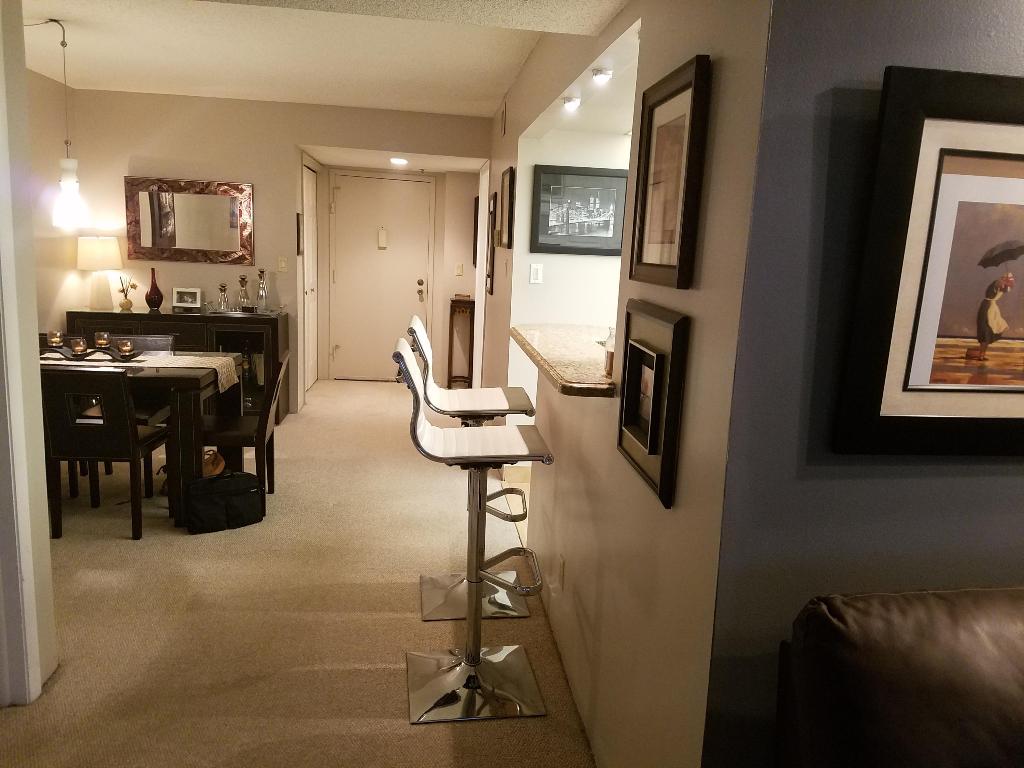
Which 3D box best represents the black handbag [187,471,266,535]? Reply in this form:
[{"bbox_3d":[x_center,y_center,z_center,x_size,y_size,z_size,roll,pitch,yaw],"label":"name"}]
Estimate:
[{"bbox_3d":[-1.436,0.580,3.828,0.345,0.260,0.150,-4,12,-31],"label":"black handbag"}]

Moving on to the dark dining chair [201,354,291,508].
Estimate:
[{"bbox_3d":[-1.470,0.249,4.077,0.549,0.809,0.429,1,10,-8],"label":"dark dining chair"}]

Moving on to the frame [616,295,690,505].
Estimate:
[{"bbox_3d":[0.310,0.026,1.790,0.030,0.410,0.410,2,11,-7],"label":"frame"}]

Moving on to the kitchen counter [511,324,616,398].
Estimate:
[{"bbox_3d":[0.342,-0.104,2.828,0.578,0.048,1.474,2,10,-7],"label":"kitchen counter"}]

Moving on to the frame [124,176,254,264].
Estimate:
[{"bbox_3d":[-2.483,-1.251,5.950,0.950,0.625,0.040,2,11,-7],"label":"frame"}]

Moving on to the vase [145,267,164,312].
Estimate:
[{"bbox_3d":[-2.688,-0.708,5.782,0.130,0.318,0.130,2,11,-7],"label":"vase"}]

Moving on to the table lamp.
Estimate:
[{"bbox_3d":[-3.073,-0.822,5.740,0.283,0.533,0.253,2,10,-7],"label":"table lamp"}]

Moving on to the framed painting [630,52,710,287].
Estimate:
[{"bbox_3d":[0.336,-0.446,1.696,0.028,0.449,0.380,2,11,-7],"label":"framed painting"}]

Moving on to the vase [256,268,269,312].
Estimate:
[{"bbox_3d":[-1.914,-0.717,5.922,0.087,0.332,0.087,2,10,-7],"label":"vase"}]

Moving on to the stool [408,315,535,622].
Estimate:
[{"bbox_3d":[-0.175,0.321,3.130,0.515,1.152,0.430,2,11,-7],"label":"stool"}]

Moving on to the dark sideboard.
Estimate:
[{"bbox_3d":[-2.521,-0.142,5.920,1.477,0.821,0.405,2,10,-7],"label":"dark sideboard"}]

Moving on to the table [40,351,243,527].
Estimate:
[{"bbox_3d":[-2.280,0.247,4.062,1.460,0.752,0.840,2,11,-7],"label":"table"}]

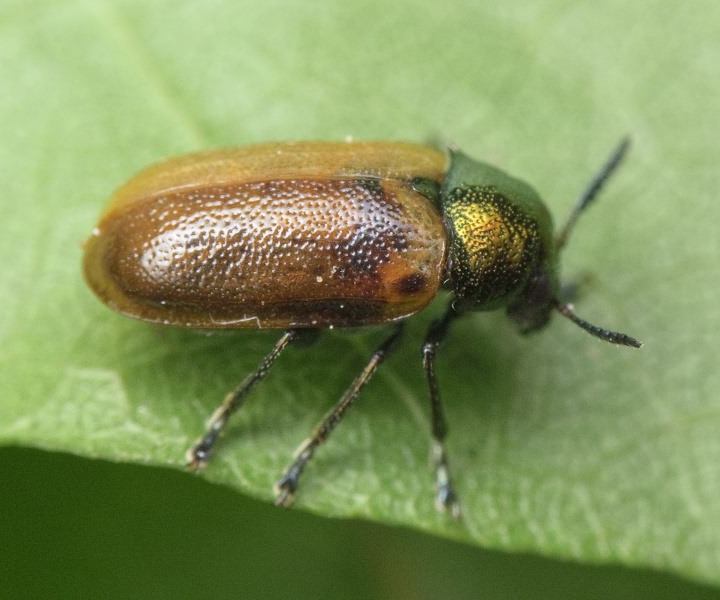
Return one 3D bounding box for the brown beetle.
[{"bbox_3d":[0.000,0.000,0.037,0.009,0.003,0.007,0,46,0],"label":"brown beetle"}]

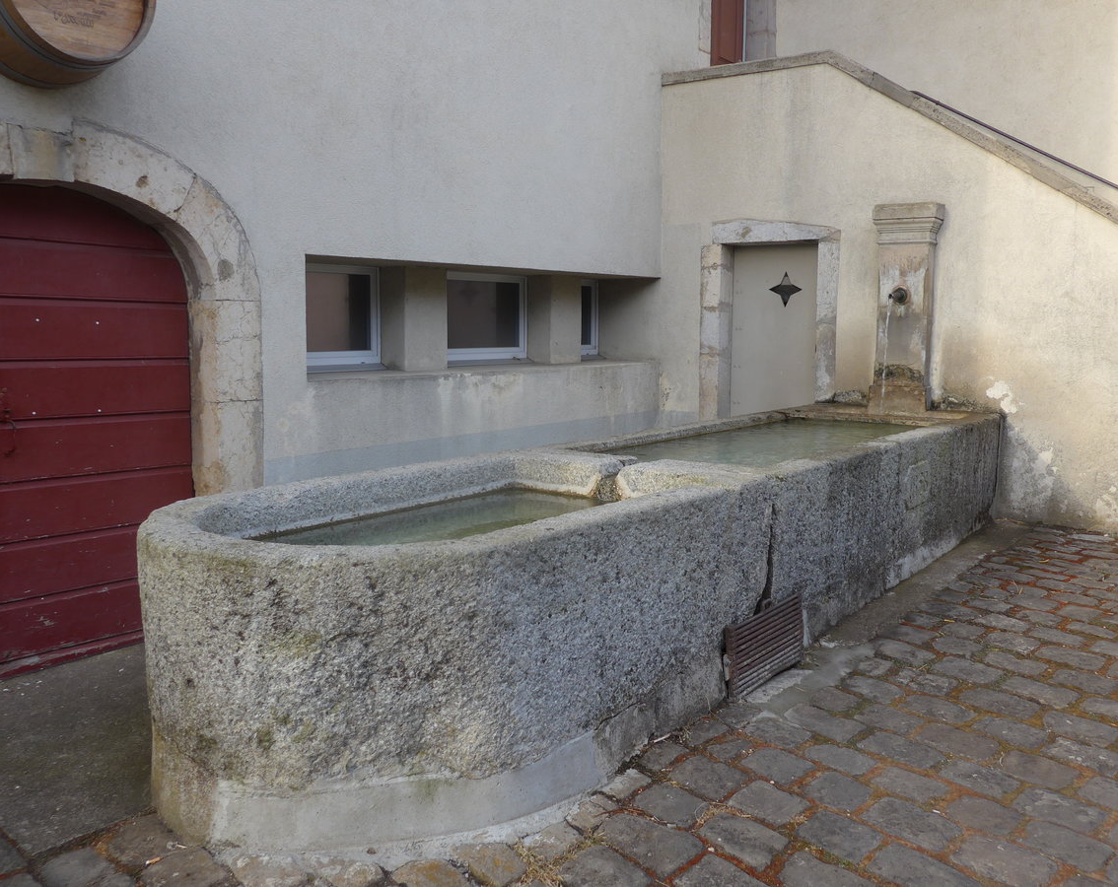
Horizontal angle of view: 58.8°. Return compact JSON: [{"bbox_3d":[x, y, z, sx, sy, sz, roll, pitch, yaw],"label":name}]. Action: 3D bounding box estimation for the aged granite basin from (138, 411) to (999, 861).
[{"bbox_3d":[0.777,0.353,4.583,1.233,0.740,5.688,5,7,33],"label":"aged granite basin"}]

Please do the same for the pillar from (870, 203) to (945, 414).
[{"bbox_3d":[2.320,-0.907,6.700,0.407,1.378,0.266,4,7,32],"label":"pillar"}]

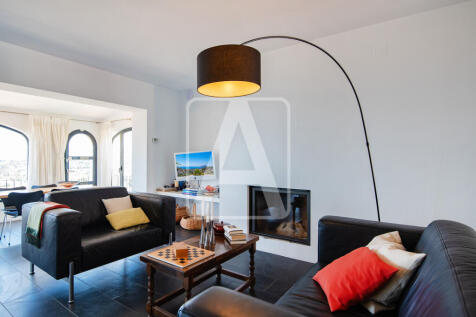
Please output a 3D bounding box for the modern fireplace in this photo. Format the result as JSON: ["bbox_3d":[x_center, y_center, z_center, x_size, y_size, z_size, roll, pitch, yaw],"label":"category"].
[{"bbox_3d":[0.592,0.706,3.166,0.830,0.645,0.300,0,1,33],"label":"modern fireplace"}]

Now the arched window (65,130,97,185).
[{"bbox_3d":[-4.056,-0.004,6.150,0.110,1.405,0.743,0,-1,34],"label":"arched window"}]

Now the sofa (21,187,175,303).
[{"bbox_3d":[-1.590,0.851,2.861,0.977,0.895,1.315,0,-1,34],"label":"sofa"}]

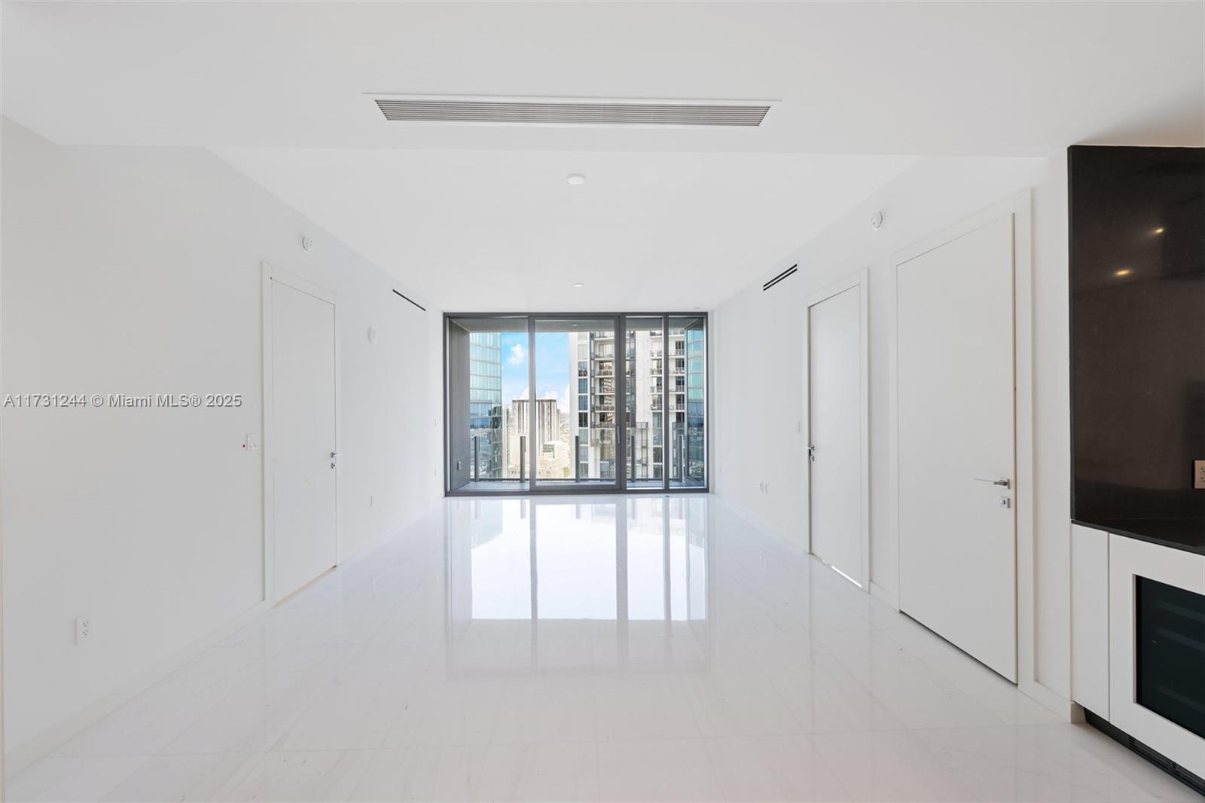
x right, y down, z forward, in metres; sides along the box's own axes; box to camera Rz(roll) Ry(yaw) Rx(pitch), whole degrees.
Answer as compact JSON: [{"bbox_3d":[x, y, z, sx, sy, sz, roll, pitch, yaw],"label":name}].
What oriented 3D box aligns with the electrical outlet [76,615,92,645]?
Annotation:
[{"bbox_3d":[-2.368,1.046,2.148,0.012,0.123,0.076,0,0,-2],"label":"electrical outlet"}]

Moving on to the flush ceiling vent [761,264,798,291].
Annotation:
[{"bbox_3d":[1.992,-1.375,5.257,0.030,0.090,0.934,0,0,-2],"label":"flush ceiling vent"}]

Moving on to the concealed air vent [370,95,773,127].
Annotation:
[{"bbox_3d":[-0.102,-1.159,1.864,1.553,0.030,0.166,0,0,-2],"label":"concealed air vent"}]

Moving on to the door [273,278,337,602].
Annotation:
[{"bbox_3d":[-2.475,0.300,3.911,0.050,2.415,0.872,0,0,-2],"label":"door"}]

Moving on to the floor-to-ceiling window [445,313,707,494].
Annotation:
[{"bbox_3d":[-0.398,0.035,7.712,4.296,2.978,0.130,0,0,-2],"label":"floor-to-ceiling window"}]

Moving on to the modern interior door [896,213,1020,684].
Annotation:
[{"bbox_3d":[2.114,0.256,2.839,0.050,2.415,0.887,0,0,-2],"label":"modern interior door"}]

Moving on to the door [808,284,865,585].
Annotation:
[{"bbox_3d":[2.058,0.264,4.149,0.050,2.415,0.846,0,0,-2],"label":"door"}]

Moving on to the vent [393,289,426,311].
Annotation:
[{"bbox_3d":[-2.585,-1.340,6.279,0.030,0.050,1.198,0,0,-2],"label":"vent"}]

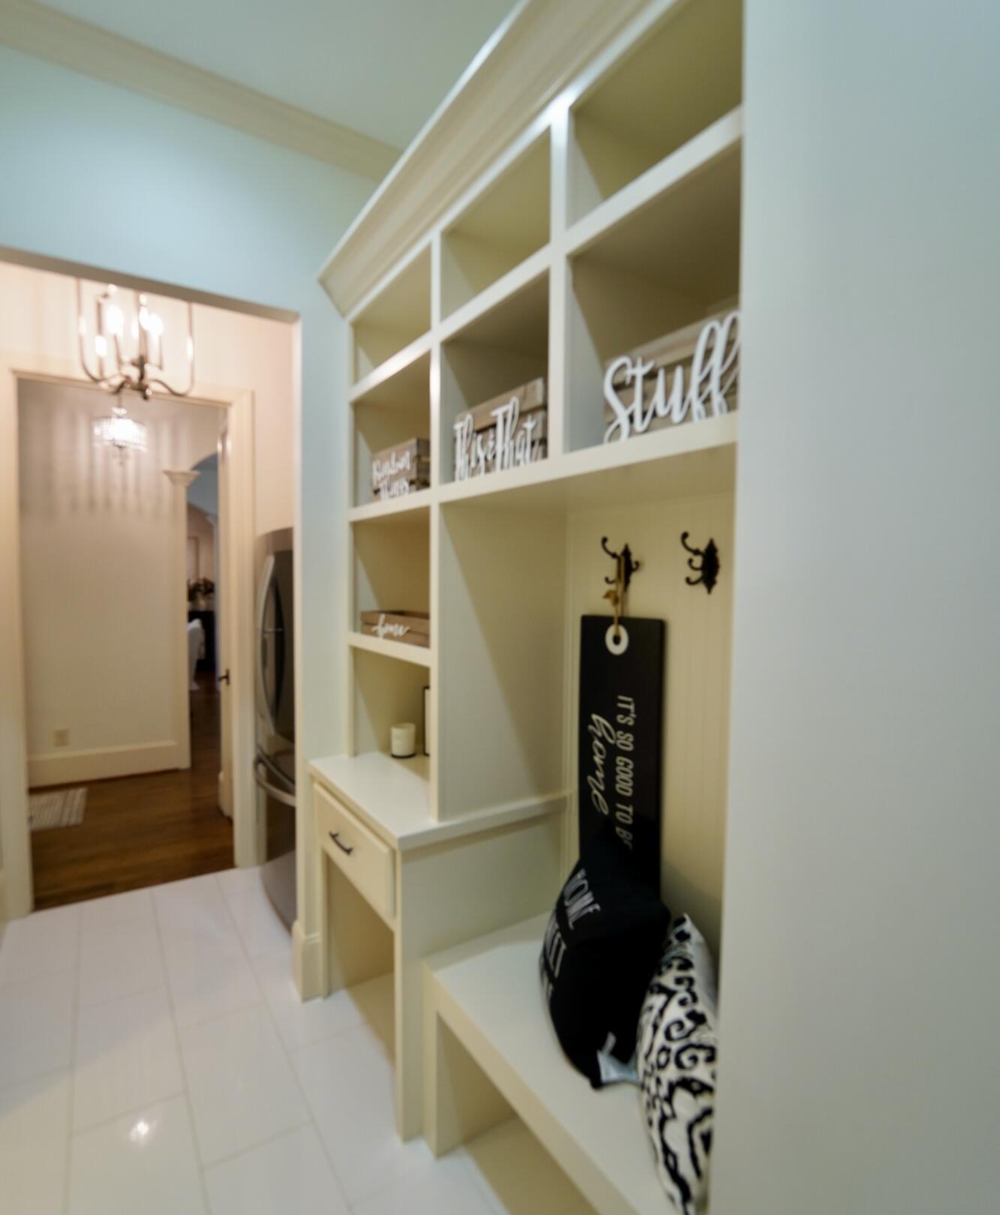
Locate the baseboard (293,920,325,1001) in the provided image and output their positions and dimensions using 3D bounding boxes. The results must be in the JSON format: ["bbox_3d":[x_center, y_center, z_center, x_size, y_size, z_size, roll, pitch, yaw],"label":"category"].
[{"bbox_3d":[-0.729,1.323,2.213,0.085,0.240,0.150,-1,3,-34],"label":"baseboard"}]

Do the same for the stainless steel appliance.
[{"bbox_3d":[-0.768,0.521,2.877,0.820,1.780,0.900,-1,3,-34],"label":"stainless steel appliance"}]

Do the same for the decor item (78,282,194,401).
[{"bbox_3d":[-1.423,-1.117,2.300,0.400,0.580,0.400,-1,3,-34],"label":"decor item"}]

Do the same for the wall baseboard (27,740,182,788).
[{"bbox_3d":[-3.029,1.194,4.454,1.020,0.230,0.025,-1,3,-31],"label":"wall baseboard"}]

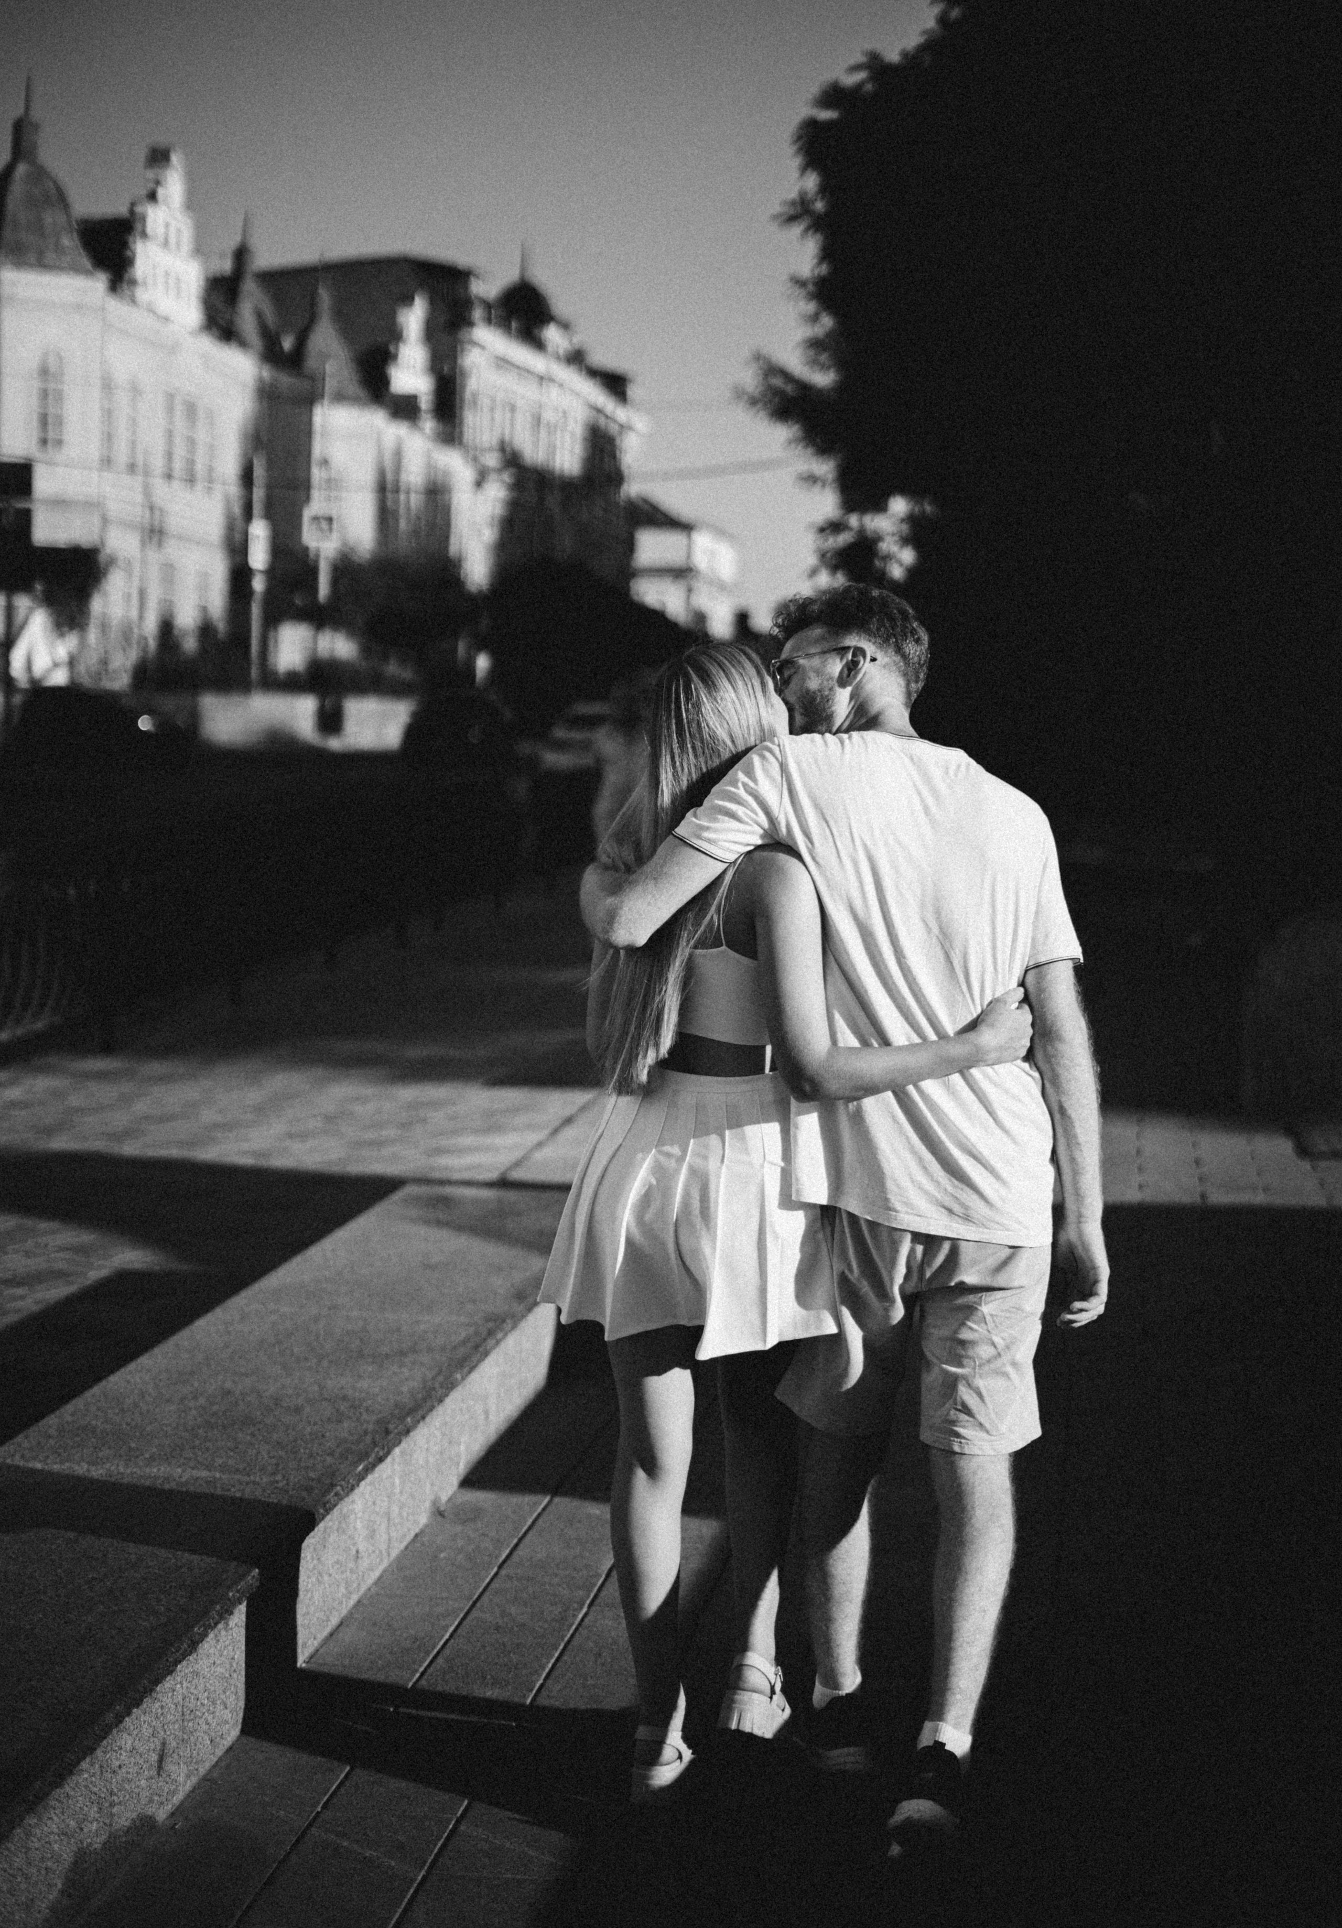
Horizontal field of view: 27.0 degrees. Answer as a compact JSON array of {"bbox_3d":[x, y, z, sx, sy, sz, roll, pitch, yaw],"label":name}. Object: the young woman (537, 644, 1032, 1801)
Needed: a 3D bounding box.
[{"bbox_3d":[0.165,0.374,4.219,0.720,1.680,0.520,0,5,-1],"label":"young woman"}]

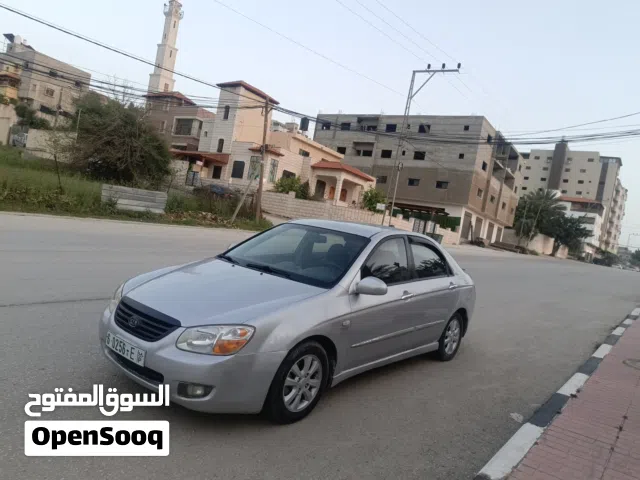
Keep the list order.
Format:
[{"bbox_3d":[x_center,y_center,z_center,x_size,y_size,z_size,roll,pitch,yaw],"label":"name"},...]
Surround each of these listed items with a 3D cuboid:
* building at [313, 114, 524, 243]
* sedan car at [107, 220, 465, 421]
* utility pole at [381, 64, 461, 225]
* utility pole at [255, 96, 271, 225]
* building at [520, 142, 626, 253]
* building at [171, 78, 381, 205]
[{"bbox_3d":[13.343,-6.920,61.028,21.300,13.600,20.500,11,2,35],"label":"building"},{"bbox_3d":[0.180,0.530,4.690,1.735,1.460,4.480,11,5,40],"label":"sedan car"},{"bbox_3d":[7.668,-6.783,34.371,3.600,13.100,0.600,11,2,35],"label":"utility pole"},{"bbox_3d":[-3.404,-4.748,26.500,0.300,7.590,0.300,4,-1,35],"label":"utility pole"},{"bbox_3d":[79.189,-11.177,143.940,26.000,29.200,28.000,11,2,35],"label":"building"},{"bbox_3d":[-4.127,-8.510,45.100,13.000,9.600,16.500,11,2,33],"label":"building"}]

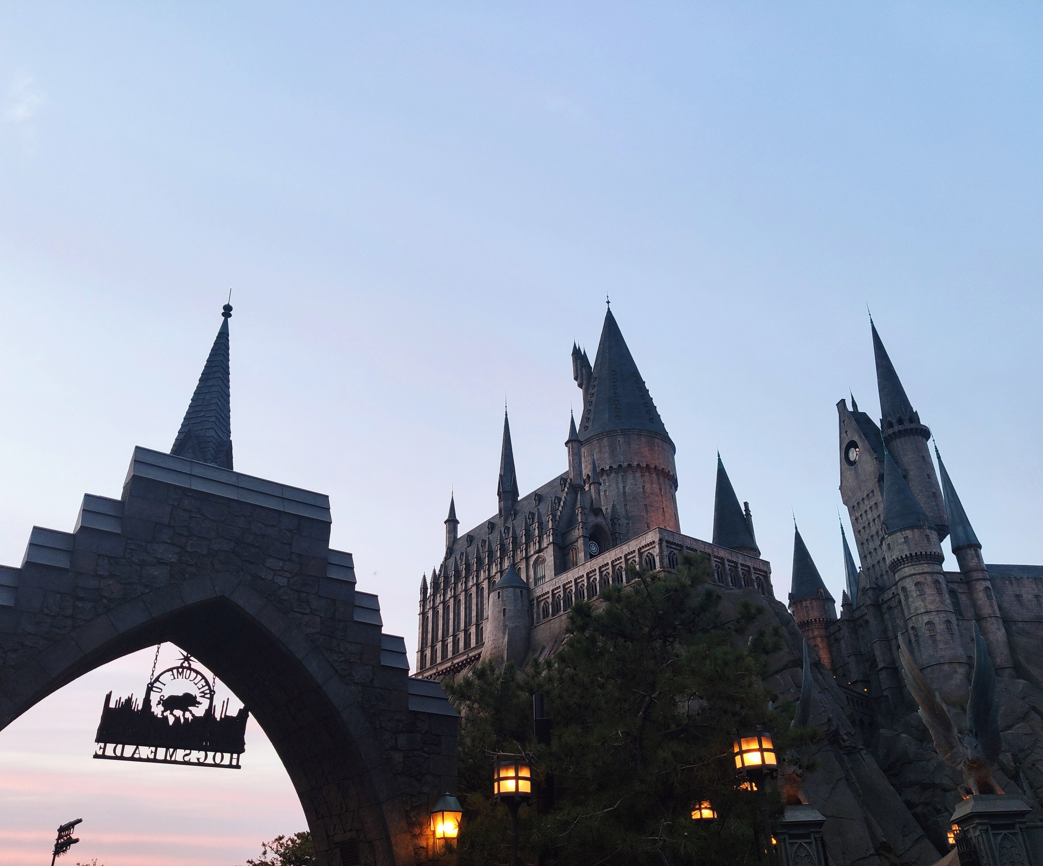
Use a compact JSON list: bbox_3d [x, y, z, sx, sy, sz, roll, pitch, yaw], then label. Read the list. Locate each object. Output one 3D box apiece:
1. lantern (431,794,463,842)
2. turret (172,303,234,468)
[{"bbox_3d":[-1.069,5.553,12.567,0.330,0.610,0.330,19,-36,-31],"label":"lantern"},{"bbox_3d":[-5.848,-0.823,16.496,0.970,4.200,0.970,-6,-30,8],"label":"turret"}]

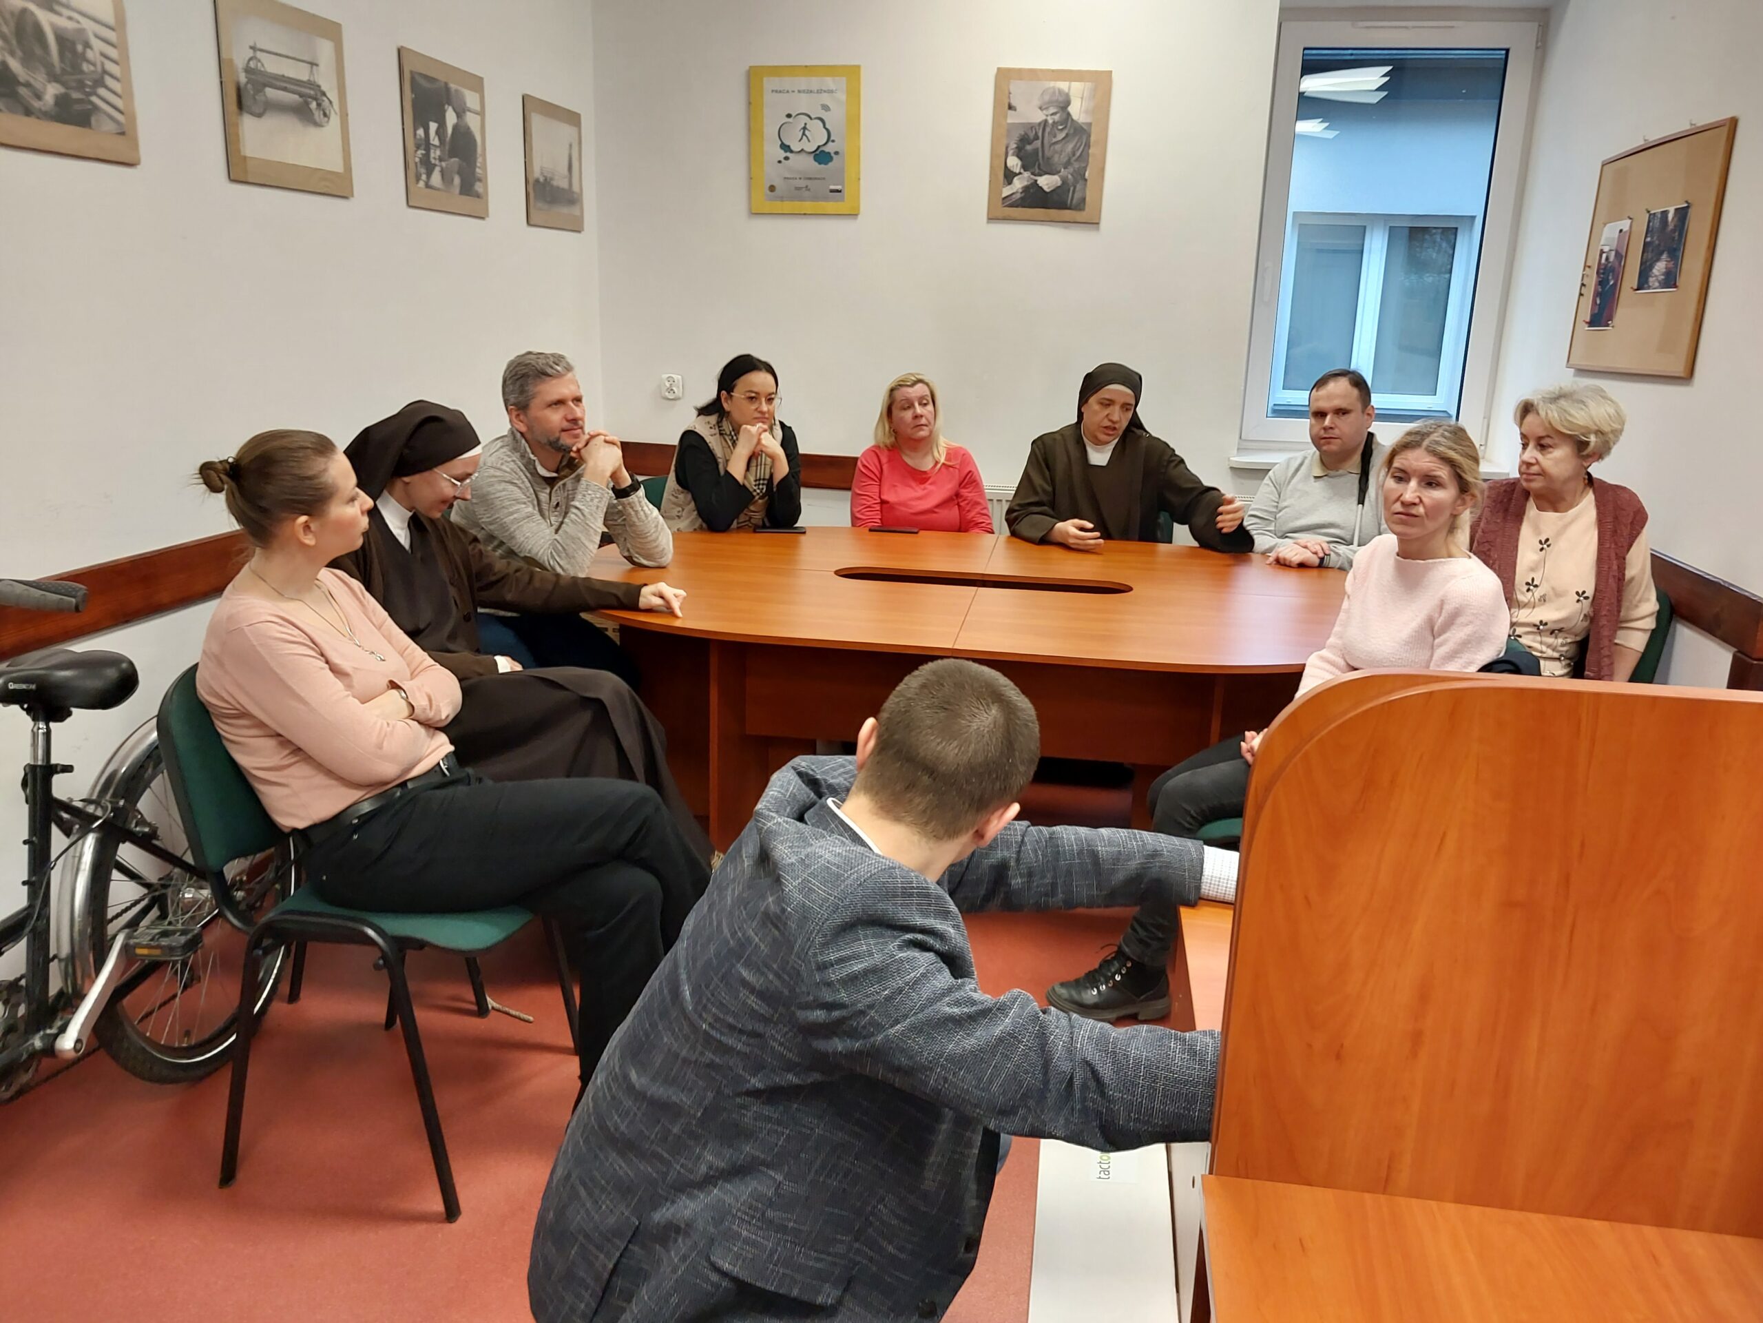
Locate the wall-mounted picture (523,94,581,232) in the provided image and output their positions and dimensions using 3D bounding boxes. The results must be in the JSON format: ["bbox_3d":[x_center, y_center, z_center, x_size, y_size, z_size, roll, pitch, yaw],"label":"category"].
[{"bbox_3d":[-1.075,-1.641,5.082,0.020,0.395,0.515,4,13,8],"label":"wall-mounted picture"}]

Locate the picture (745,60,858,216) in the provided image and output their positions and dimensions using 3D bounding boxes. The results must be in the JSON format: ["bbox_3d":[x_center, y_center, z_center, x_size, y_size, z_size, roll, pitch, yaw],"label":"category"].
[{"bbox_3d":[-0.272,-1.854,5.445,0.400,0.500,0.020,4,13,11],"label":"picture"}]

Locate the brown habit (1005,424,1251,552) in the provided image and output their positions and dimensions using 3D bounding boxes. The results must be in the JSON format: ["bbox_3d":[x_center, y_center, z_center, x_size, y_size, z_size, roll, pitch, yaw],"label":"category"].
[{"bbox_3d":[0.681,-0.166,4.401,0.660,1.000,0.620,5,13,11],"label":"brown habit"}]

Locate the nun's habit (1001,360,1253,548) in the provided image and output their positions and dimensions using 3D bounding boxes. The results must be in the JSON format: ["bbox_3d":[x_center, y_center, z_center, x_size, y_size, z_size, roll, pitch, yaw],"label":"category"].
[{"bbox_3d":[0.680,-0.220,4.368,0.660,1.220,0.700,5,13,11],"label":"nun's habit"}]

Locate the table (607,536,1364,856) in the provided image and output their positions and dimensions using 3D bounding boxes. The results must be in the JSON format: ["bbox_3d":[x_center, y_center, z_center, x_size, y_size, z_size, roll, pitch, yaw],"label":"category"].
[{"bbox_3d":[0.216,0.179,3.622,2.000,0.750,1.480,4,13,8],"label":"table"}]

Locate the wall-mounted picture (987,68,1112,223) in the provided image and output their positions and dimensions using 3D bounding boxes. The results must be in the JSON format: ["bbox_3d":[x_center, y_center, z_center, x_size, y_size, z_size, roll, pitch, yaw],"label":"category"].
[{"bbox_3d":[0.583,-1.788,5.311,0.395,0.505,0.020,4,13,8],"label":"wall-mounted picture"}]

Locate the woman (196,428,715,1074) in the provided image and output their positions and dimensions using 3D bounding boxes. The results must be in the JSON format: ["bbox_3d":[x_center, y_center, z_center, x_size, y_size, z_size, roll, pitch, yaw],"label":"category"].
[{"bbox_3d":[-0.627,0.227,2.429,0.920,1.140,0.500,5,14,13],"label":"woman"}]

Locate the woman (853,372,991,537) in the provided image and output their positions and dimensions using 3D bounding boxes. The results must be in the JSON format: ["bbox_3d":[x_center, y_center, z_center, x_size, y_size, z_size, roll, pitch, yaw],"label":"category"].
[{"bbox_3d":[0.097,-0.298,4.807,0.470,1.190,0.750,3,13,4],"label":"woman"}]

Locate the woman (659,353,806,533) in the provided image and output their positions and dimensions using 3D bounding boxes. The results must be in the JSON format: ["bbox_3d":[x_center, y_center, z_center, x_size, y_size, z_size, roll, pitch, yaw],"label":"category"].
[{"bbox_3d":[-0.435,-0.302,4.674,0.500,1.230,0.750,-1,13,-12],"label":"woman"}]

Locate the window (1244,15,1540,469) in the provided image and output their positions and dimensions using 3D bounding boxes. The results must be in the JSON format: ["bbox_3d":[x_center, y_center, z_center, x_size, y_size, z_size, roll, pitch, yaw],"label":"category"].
[{"bbox_3d":[1.793,-1.491,5.465,0.860,1.470,0.100,4,13,8],"label":"window"}]

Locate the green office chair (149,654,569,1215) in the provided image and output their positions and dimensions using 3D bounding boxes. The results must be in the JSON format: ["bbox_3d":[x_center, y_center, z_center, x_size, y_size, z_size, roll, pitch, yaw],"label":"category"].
[{"bbox_3d":[-0.823,0.365,2.506,0.540,0.820,0.550,5,13,10],"label":"green office chair"}]

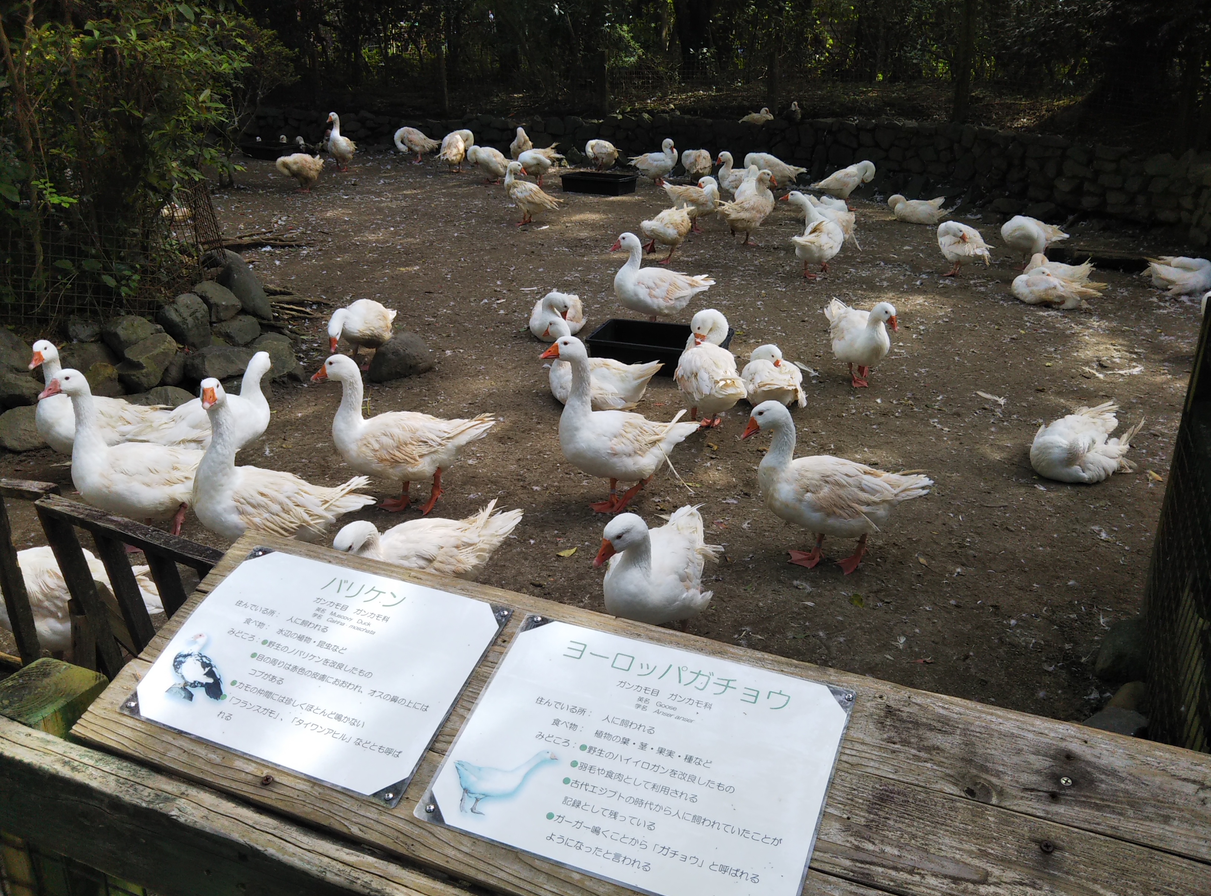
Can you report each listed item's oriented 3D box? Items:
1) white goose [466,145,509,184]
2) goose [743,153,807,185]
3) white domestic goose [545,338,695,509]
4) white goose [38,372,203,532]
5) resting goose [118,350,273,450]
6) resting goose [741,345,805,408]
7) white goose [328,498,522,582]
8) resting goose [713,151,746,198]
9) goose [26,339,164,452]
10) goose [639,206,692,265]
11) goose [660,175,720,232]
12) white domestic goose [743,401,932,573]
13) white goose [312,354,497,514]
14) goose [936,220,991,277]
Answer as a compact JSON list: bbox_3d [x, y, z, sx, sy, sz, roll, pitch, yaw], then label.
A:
[{"bbox_3d":[-1.275,-3.139,11.609,0.520,0.400,0.280,-6,23,-16],"label":"white goose"},{"bbox_3d":[1.959,-3.160,11.995,0.680,0.440,0.270,2,22,1],"label":"goose"},{"bbox_3d":[0.062,-0.099,3.809,0.620,0.680,0.270,-7,23,-18],"label":"white domestic goose"},{"bbox_3d":[-1.539,0.037,3.532,0.593,0.660,0.267,-5,23,-14],"label":"white goose"},{"bbox_3d":[-1.627,-0.157,4.204,0.570,0.500,0.270,-7,23,-21],"label":"resting goose"},{"bbox_3d":[0.832,-0.387,5.139,0.284,0.275,0.482,-4,23,-12],"label":"resting goose"},{"bbox_3d":[-0.544,0.324,3.225,0.620,0.380,0.280,-8,24,-22],"label":"white goose"},{"bbox_3d":[1.507,-2.902,11.189,0.640,0.540,0.270,-1,22,-5],"label":"resting goose"},{"bbox_3d":[-1.896,-0.137,4.018,0.525,0.605,0.267,-6,23,-15],"label":"goose"},{"bbox_3d":[0.462,-1.644,8.042,0.516,0.390,0.267,-15,27,-34],"label":"goose"},{"bbox_3d":[0.778,-2.257,9.591,0.550,0.500,0.270,10,24,22],"label":"goose"},{"bbox_3d":[0.766,0.119,3.517,0.630,0.568,0.267,4,23,8],"label":"white domestic goose"},{"bbox_3d":[-0.729,-0.056,3.855,0.650,0.610,0.270,-3,22,-10],"label":"white goose"},{"bbox_3d":[2.637,-1.487,7.721,0.490,0.390,0.280,-7,23,-18],"label":"goose"}]

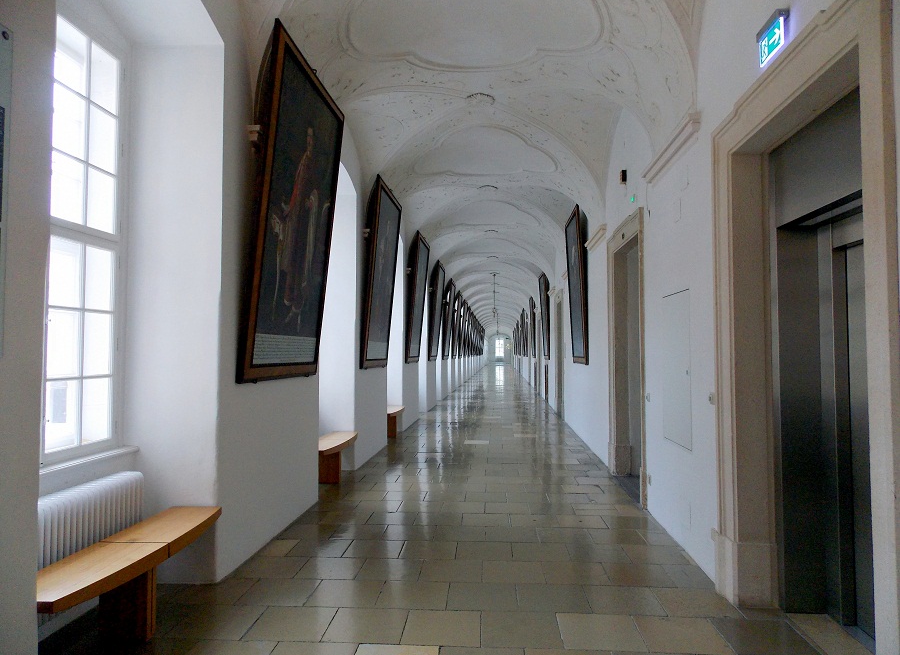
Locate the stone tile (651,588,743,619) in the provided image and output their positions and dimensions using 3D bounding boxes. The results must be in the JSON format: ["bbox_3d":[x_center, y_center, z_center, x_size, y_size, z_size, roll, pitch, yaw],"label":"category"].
[{"bbox_3d":[1.444,1.630,3.520,0.411,0.020,0.400,0,-2,4],"label":"stone tile"}]

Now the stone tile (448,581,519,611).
[{"bbox_3d":[0.200,1.637,3.614,0.417,0.020,0.398,0,-2,4],"label":"stone tile"}]

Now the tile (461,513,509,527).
[{"bbox_3d":[0.312,1.660,5.132,0.411,0.020,0.370,0,-2,5],"label":"tile"}]

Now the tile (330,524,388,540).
[{"bbox_3d":[-0.715,1.650,4.785,0.402,0.020,0.400,0,-2,5],"label":"tile"}]

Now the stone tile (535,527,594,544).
[{"bbox_3d":[0.915,1.676,4.781,0.411,0.020,0.379,0,-2,4],"label":"stone tile"}]

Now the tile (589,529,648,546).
[{"bbox_3d":[1.324,1.674,4.748,0.404,0.020,0.380,0,-2,4],"label":"tile"}]

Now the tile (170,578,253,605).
[{"bbox_3d":[-1.417,1.603,3.613,0.395,0.020,0.398,0,-2,5],"label":"tile"}]

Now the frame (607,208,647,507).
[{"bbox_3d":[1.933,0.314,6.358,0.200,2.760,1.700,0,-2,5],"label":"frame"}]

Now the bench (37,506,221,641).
[{"bbox_3d":[-1.607,1.331,3.025,0.385,0.473,1.440,0,-2,5],"label":"bench"}]

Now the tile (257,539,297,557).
[{"bbox_3d":[-1.258,1.636,4.413,0.205,0.020,0.385,0,-2,5],"label":"tile"}]

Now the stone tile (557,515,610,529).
[{"bbox_3d":[1.135,1.689,5.159,0.402,0.020,0.390,0,-2,4],"label":"stone tile"}]

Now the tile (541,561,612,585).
[{"bbox_3d":[0.835,1.648,3.986,0.407,0.020,0.395,0,-2,4],"label":"tile"}]

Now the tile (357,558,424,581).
[{"bbox_3d":[-0.388,1.613,3.959,0.403,0.020,0.380,0,-2,5],"label":"tile"}]

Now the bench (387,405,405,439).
[{"bbox_3d":[-1.027,1.634,10.085,0.385,0.470,1.440,0,-2,5],"label":"bench"}]

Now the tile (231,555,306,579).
[{"bbox_3d":[-1.219,1.660,4.114,0.407,0.020,0.401,0,-2,4],"label":"tile"}]

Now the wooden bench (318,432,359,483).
[{"bbox_3d":[-1.306,1.500,6.664,0.375,0.480,1.395,0,-2,4],"label":"wooden bench"}]

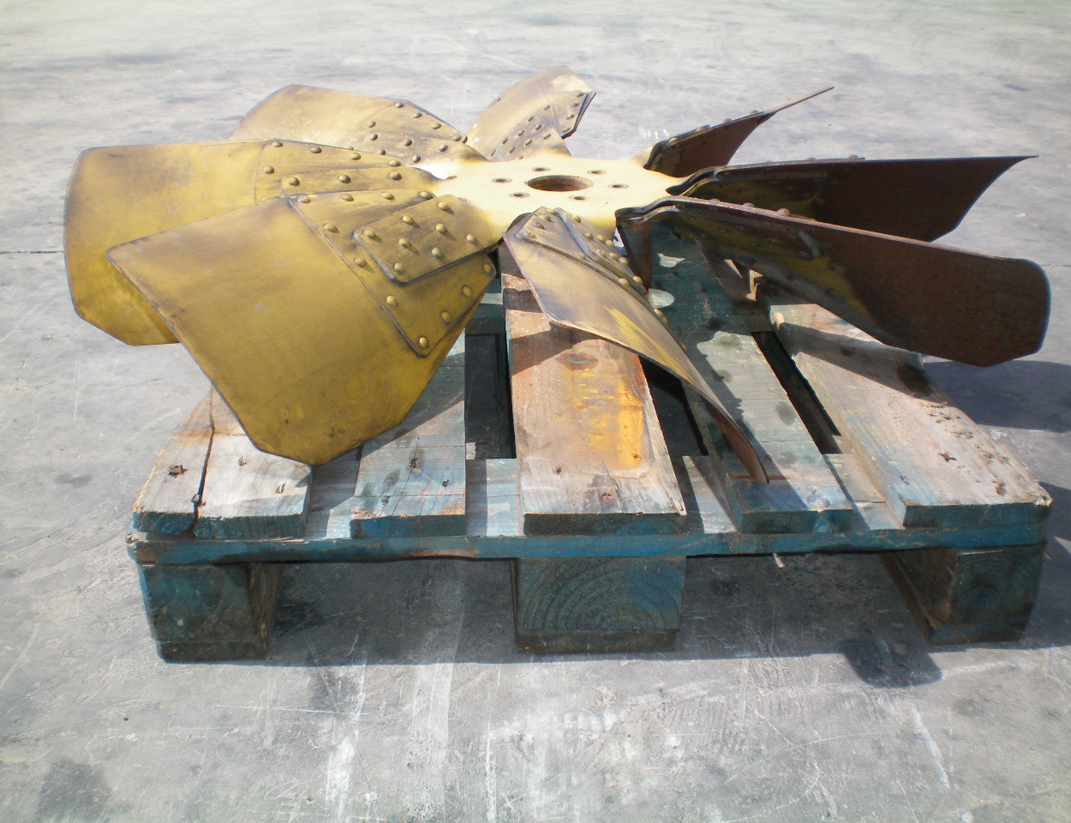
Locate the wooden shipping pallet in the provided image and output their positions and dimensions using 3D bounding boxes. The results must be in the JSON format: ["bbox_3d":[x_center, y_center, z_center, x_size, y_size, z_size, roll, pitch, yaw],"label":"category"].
[{"bbox_3d":[0.027,-0.105,1.601,0.800,0.144,1.200,-1,25,-3],"label":"wooden shipping pallet"}]

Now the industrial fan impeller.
[{"bbox_3d":[0.028,-0.237,1.512,1.185,0.197,1.185,-1,25,-3],"label":"industrial fan impeller"}]

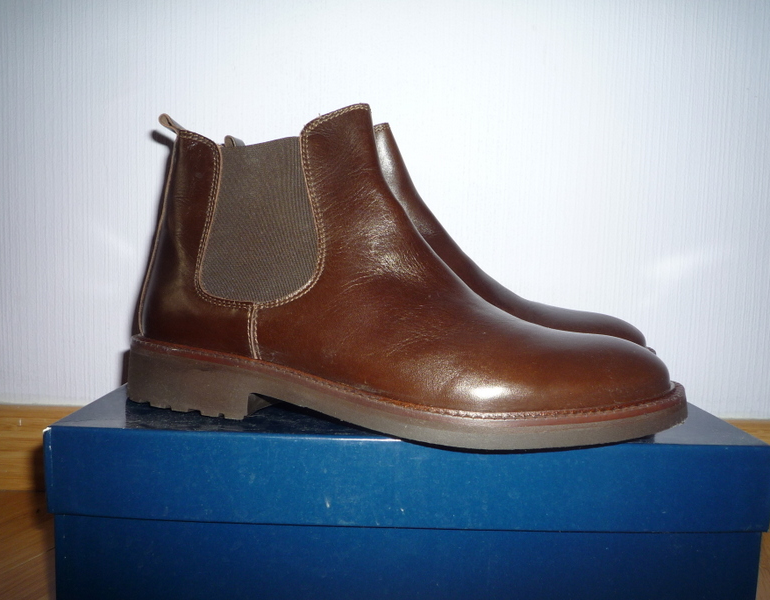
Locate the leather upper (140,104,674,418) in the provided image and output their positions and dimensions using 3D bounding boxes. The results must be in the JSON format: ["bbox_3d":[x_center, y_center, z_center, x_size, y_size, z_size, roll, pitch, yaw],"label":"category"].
[{"bbox_3d":[0.005,-0.023,0.308,0.306,0.165,0.109,2,5,9],"label":"leather upper"}]

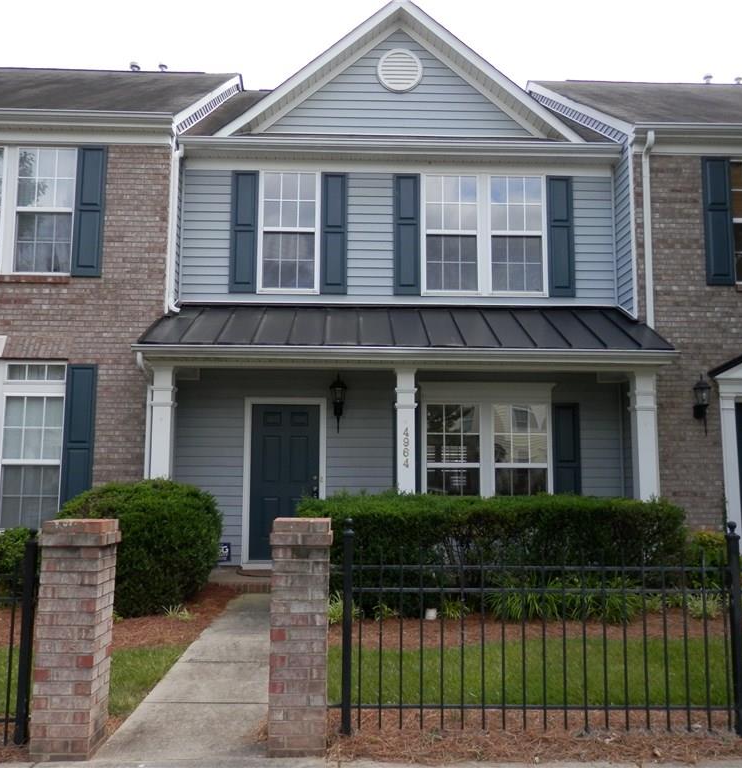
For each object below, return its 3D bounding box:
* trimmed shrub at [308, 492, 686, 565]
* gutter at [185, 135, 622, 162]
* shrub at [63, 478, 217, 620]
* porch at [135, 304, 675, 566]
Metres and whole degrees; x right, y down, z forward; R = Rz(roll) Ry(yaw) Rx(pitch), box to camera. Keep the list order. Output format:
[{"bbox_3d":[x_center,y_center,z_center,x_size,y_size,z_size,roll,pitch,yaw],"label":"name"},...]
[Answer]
[{"bbox_3d":[1.216,1.718,7.629,4.020,1.140,1.100,1,-6,-1],"label":"trimmed shrub"},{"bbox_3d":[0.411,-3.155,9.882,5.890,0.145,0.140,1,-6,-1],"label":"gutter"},{"bbox_3d":[-2.409,1.625,7.605,1.750,1.250,1.550,1,-6,-1],"label":"shrub"},{"bbox_3d":[0.383,0.605,8.970,6.110,3.510,1.650,1,-6,-1],"label":"porch"}]

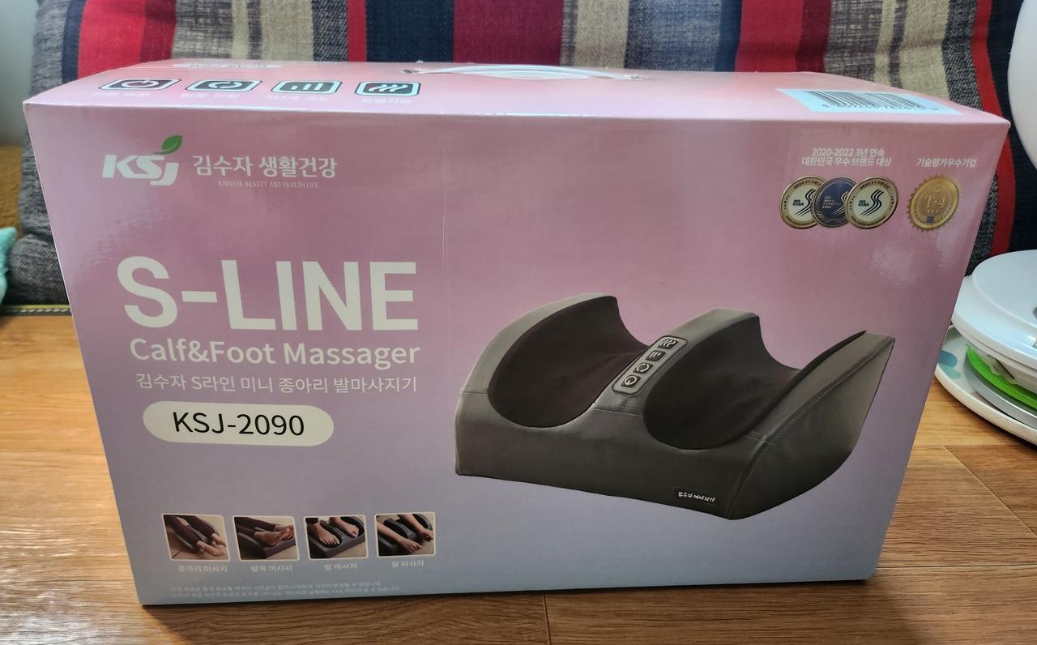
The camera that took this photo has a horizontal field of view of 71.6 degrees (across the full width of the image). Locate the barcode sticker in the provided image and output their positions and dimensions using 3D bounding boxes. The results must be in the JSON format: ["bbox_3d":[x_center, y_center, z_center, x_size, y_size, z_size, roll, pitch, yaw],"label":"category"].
[{"bbox_3d":[0.180,-0.115,0.375,0.076,0.002,0.052,0,29,-4],"label":"barcode sticker"}]

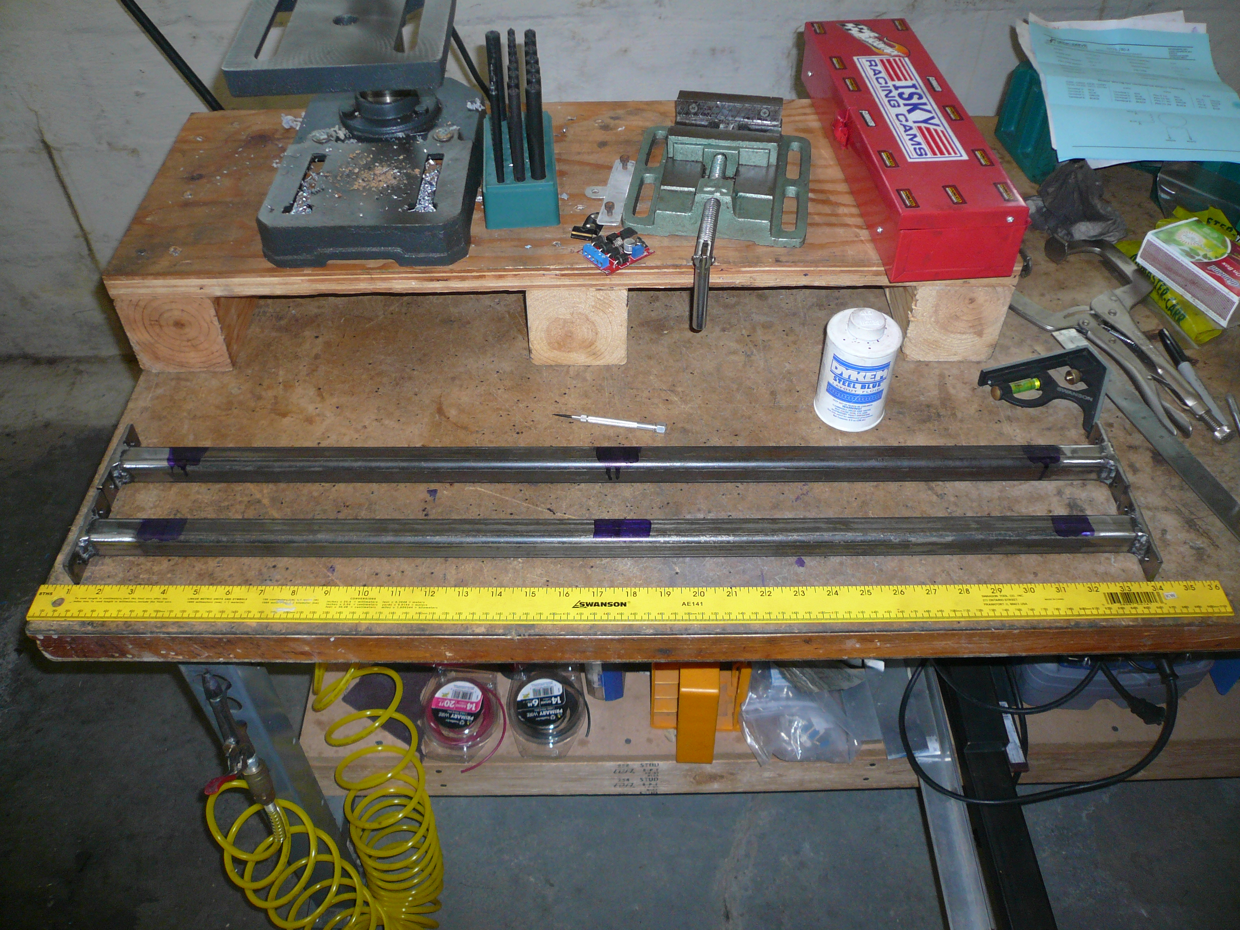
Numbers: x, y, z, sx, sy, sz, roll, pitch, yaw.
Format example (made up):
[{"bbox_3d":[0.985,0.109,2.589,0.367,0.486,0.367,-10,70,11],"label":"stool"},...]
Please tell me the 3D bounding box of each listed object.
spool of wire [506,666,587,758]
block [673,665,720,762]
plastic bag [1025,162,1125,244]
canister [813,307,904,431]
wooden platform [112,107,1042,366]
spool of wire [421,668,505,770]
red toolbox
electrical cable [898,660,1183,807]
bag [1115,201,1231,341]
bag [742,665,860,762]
[{"bbox_3d":[-0.088,0.292,1.208,0.093,0.036,0.120,-1,48,0],"label":"spool of wire"},{"bbox_3d":[0.087,0.257,1.128,0.042,0.200,0.070,-1,48,0],"label":"block"},{"bbox_3d":[0.484,-0.289,1.076,0.107,0.050,0.104,-1,48,0],"label":"plastic bag"},{"bbox_3d":[0.204,-0.086,0.860,0.061,0.102,0.061,-1,48,0],"label":"canister"},{"bbox_3d":[-0.049,-0.234,0.990,0.784,0.109,0.281,-1,48,0],"label":"wooden platform"},{"bbox_3d":[-0.189,0.297,1.204,0.096,0.036,0.123,-1,48,0],"label":"spool of wire"},{"bbox_3d":[0.259,-0.308,0.936,0.102,0.067,0.347,-4,48,-4],"label":"red toolbox"},{"bbox_3d":[0.422,0.272,1.040,0.220,0.210,0.160,-1,48,0],"label":"electrical cable"},{"bbox_3d":[0.566,-0.206,1.006,0.109,0.042,0.203,1,48,1],"label":"bag"},{"bbox_3d":[0.206,0.279,1.195,0.130,0.068,0.140,-1,48,0],"label":"bag"}]

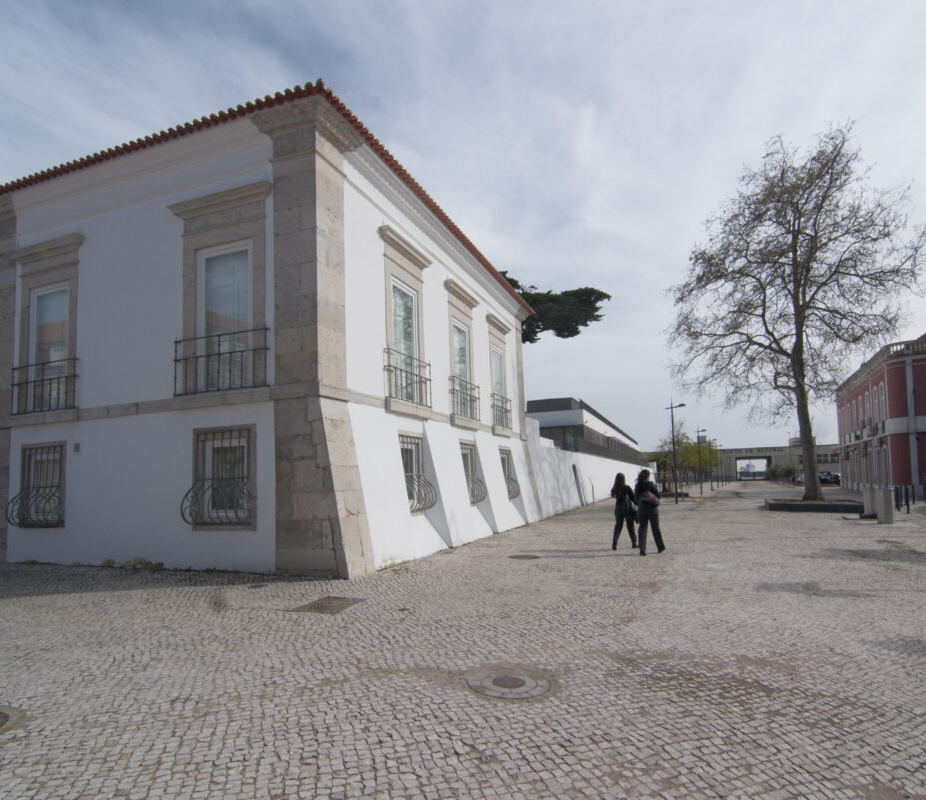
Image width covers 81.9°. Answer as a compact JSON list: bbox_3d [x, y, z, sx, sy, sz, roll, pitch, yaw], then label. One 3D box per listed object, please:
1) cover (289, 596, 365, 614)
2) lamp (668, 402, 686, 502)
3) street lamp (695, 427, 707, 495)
[{"bbox_3d":[-1.680,2.600,6.730,0.630,0.050,0.850,-5,-8,21],"label":"cover"},{"bbox_3d":[12.100,2.950,30.300,1.080,5.900,0.270,-5,-8,21],"label":"lamp"},{"bbox_3d":[20.200,5.200,45.300,1.030,5.800,0.270,-5,-8,21],"label":"street lamp"}]

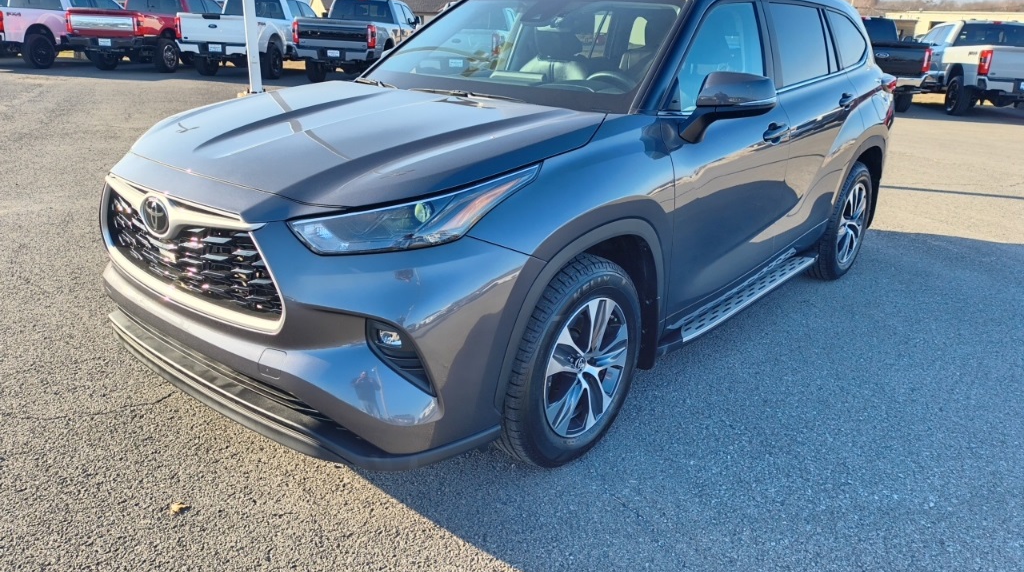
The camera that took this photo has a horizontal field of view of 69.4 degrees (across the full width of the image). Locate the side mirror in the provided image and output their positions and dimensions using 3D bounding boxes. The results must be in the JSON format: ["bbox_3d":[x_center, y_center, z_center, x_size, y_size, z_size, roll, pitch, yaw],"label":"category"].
[{"bbox_3d":[0.776,-0.643,2.658,0.250,0.250,0.260,17,24,37],"label":"side mirror"}]

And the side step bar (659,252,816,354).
[{"bbox_3d":[1.082,0.030,3.435,0.180,0.090,1.660,17,24,37],"label":"side step bar"}]

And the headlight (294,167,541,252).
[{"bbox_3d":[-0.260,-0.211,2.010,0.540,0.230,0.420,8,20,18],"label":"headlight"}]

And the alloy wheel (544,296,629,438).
[{"bbox_3d":[0.190,0.254,2.511,0.190,0.485,0.485,17,24,37],"label":"alloy wheel"}]

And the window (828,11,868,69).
[{"bbox_3d":[1.945,-1.399,4.211,0.060,0.340,0.640,-10,8,40],"label":"window"}]

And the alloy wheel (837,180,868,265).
[{"bbox_3d":[2.043,-0.403,4.615,0.170,0.490,0.490,17,24,37],"label":"alloy wheel"}]

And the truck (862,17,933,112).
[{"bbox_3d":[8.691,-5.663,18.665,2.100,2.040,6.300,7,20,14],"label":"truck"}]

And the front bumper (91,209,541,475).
[{"bbox_3d":[-0.856,0.009,2.495,1.880,0.700,0.630,17,24,37],"label":"front bumper"}]

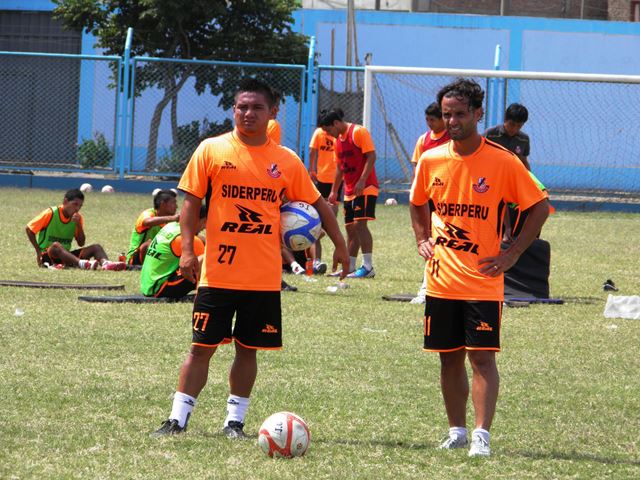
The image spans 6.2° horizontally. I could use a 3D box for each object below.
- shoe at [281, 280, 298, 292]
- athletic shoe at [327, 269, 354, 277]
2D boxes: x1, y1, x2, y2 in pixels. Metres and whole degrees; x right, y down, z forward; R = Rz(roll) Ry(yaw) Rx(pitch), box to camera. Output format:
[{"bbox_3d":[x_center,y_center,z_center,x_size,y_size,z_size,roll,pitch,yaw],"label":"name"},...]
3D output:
[{"bbox_3d":[-0.325,0.392,51.799,0.280,0.105,0.100,3,1,6],"label":"shoe"},{"bbox_3d":[0.200,0.313,58.000,0.280,0.100,0.110,2,1,-12],"label":"athletic shoe"}]

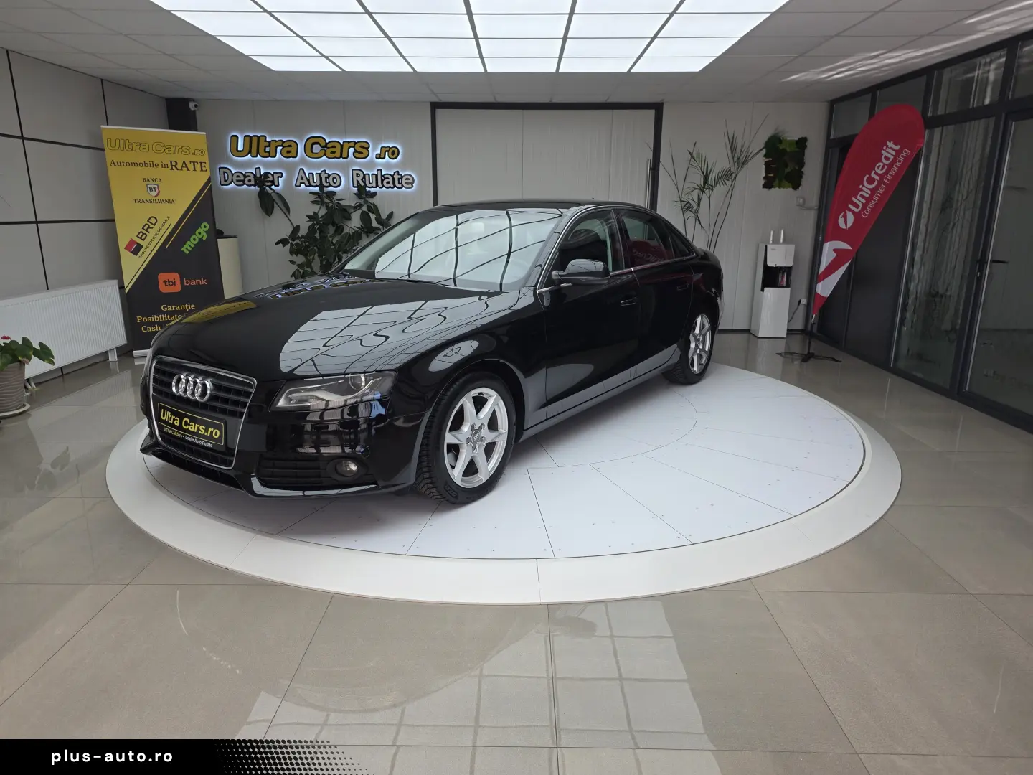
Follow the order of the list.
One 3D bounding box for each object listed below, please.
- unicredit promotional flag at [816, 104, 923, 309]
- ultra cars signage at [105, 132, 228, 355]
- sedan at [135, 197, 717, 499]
[{"bbox_3d":[3.023,-1.461,5.937,0.080,1.800,0.850,-7,17,-27],"label":"unicredit promotional flag"},{"bbox_3d":[-3.297,-1.352,6.521,0.870,2.060,0.120,-11,19,-37],"label":"ultra cars signage"},{"bbox_3d":[-0.035,-0.583,4.732,1.840,1.425,4.700,11,18,34],"label":"sedan"}]

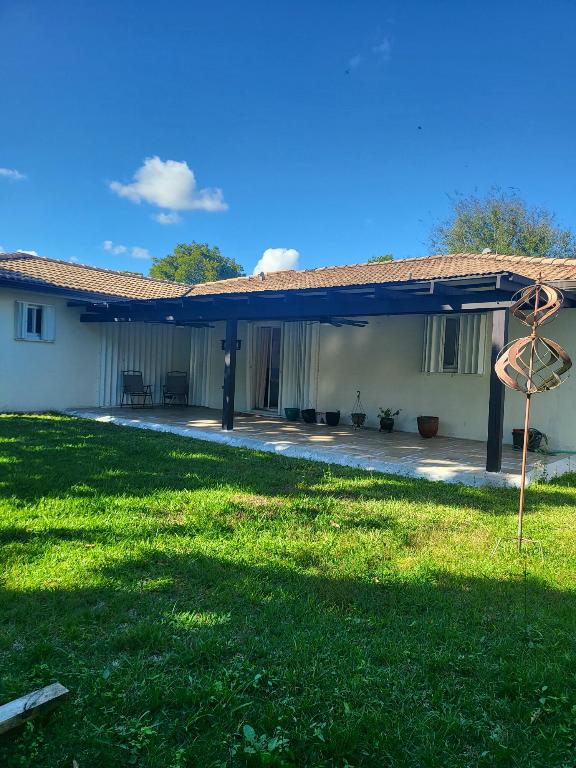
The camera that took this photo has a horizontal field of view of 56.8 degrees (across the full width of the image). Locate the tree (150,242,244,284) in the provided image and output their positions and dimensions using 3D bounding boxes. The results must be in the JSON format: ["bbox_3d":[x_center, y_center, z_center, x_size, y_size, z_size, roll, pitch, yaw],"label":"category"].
[{"bbox_3d":[-4.904,-3.611,28.134,5.200,7.670,5.200,2,2,0],"label":"tree"}]

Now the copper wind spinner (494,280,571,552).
[{"bbox_3d":[1.825,0.251,3.983,0.570,2.090,0.570,2,2,0],"label":"copper wind spinner"}]

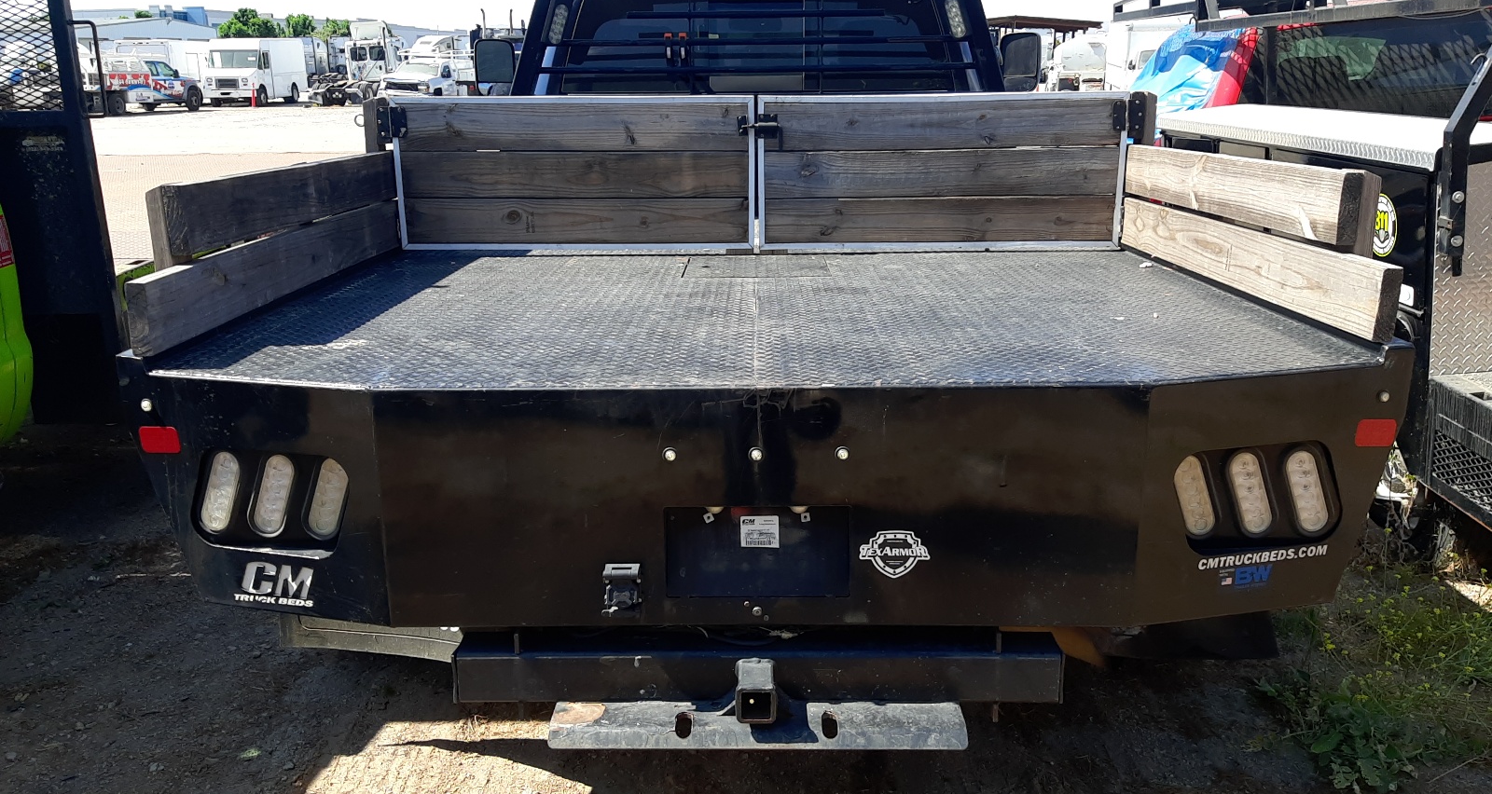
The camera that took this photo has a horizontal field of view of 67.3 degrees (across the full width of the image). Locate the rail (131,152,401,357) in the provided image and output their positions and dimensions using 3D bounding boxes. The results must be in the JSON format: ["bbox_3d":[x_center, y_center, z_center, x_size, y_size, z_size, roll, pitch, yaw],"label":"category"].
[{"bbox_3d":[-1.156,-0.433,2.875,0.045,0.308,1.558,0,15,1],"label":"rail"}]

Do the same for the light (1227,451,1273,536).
[{"bbox_3d":[0.947,0.181,2.114,0.064,0.170,0.030,-21,19,-10],"label":"light"}]

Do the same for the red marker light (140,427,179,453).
[{"bbox_3d":[-1.129,0.084,2.155,0.087,0.054,0.012,4,16,16],"label":"red marker light"}]

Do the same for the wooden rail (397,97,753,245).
[{"bbox_3d":[-0.530,-0.692,3.483,1.107,0.468,0.041,0,15,1],"label":"wooden rail"}]

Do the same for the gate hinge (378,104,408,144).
[{"bbox_3d":[-1.075,-0.839,3.429,0.093,0.093,0.018,0,15,1],"label":"gate hinge"}]

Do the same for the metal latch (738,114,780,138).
[{"bbox_3d":[0.039,-0.853,3.528,0.132,0.076,0.030,0,15,1],"label":"metal latch"}]

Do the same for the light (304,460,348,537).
[{"bbox_3d":[-0.777,0.183,2.101,0.057,0.161,0.034,17,17,5],"label":"light"}]

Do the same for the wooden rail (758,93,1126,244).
[{"bbox_3d":[0.622,-0.718,3.591,1.161,0.487,0.040,0,15,1],"label":"wooden rail"}]

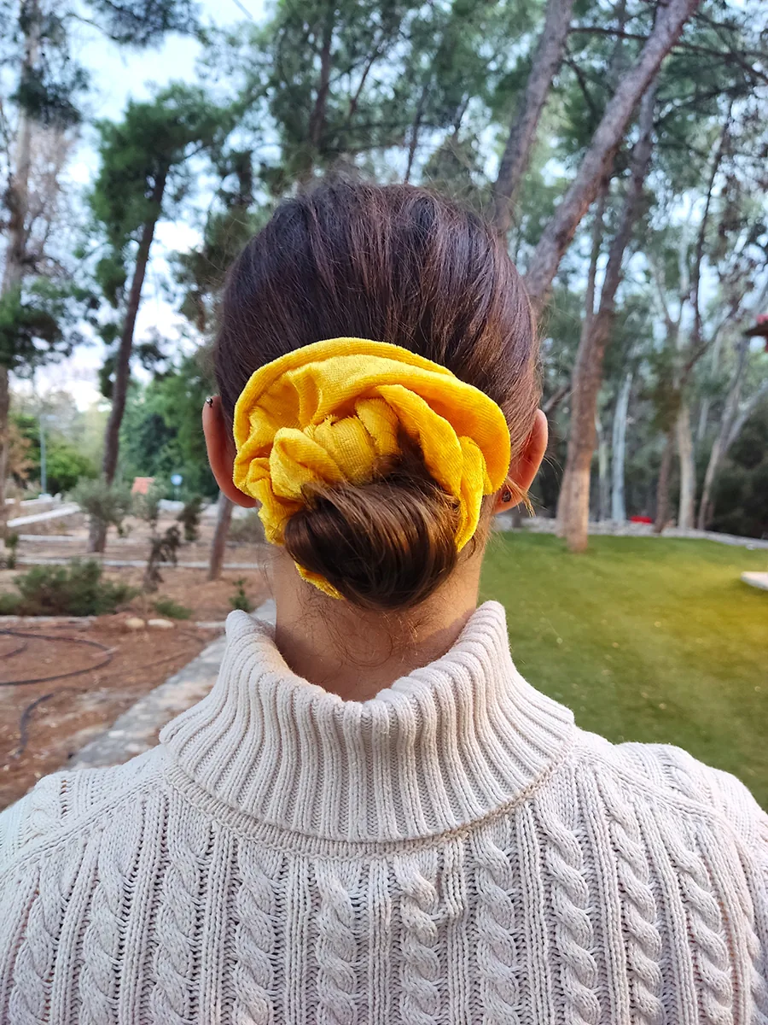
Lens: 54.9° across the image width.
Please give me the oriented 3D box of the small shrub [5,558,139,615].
[{"bbox_3d":[-3.859,0.866,9.100,1.580,0.640,1.150,0,2,0],"label":"small shrub"}]

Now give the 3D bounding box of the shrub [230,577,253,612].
[{"bbox_3d":[-1.720,0.991,8.900,0.290,0.410,0.280,0,2,0],"label":"shrub"}]

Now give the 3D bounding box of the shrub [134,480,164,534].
[{"bbox_3d":[-5.563,-0.111,17.500,0.740,1.200,0.700,0,2,0],"label":"shrub"}]

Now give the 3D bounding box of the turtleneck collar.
[{"bbox_3d":[-0.009,0.100,0.405,0.225,0.125,0.190,0,2,0],"label":"turtleneck collar"}]

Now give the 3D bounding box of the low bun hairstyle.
[{"bbox_3d":[-0.004,-0.072,0.390,0.172,0.225,0.225,0,2,0],"label":"low bun hairstyle"}]

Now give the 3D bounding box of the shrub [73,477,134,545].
[{"bbox_3d":[-6.007,-0.027,15.800,1.320,1.380,1.200,0,2,0],"label":"shrub"}]

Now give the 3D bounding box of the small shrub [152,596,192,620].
[{"bbox_3d":[-2.466,1.111,8.600,0.460,0.250,0.400,0,2,0],"label":"small shrub"}]

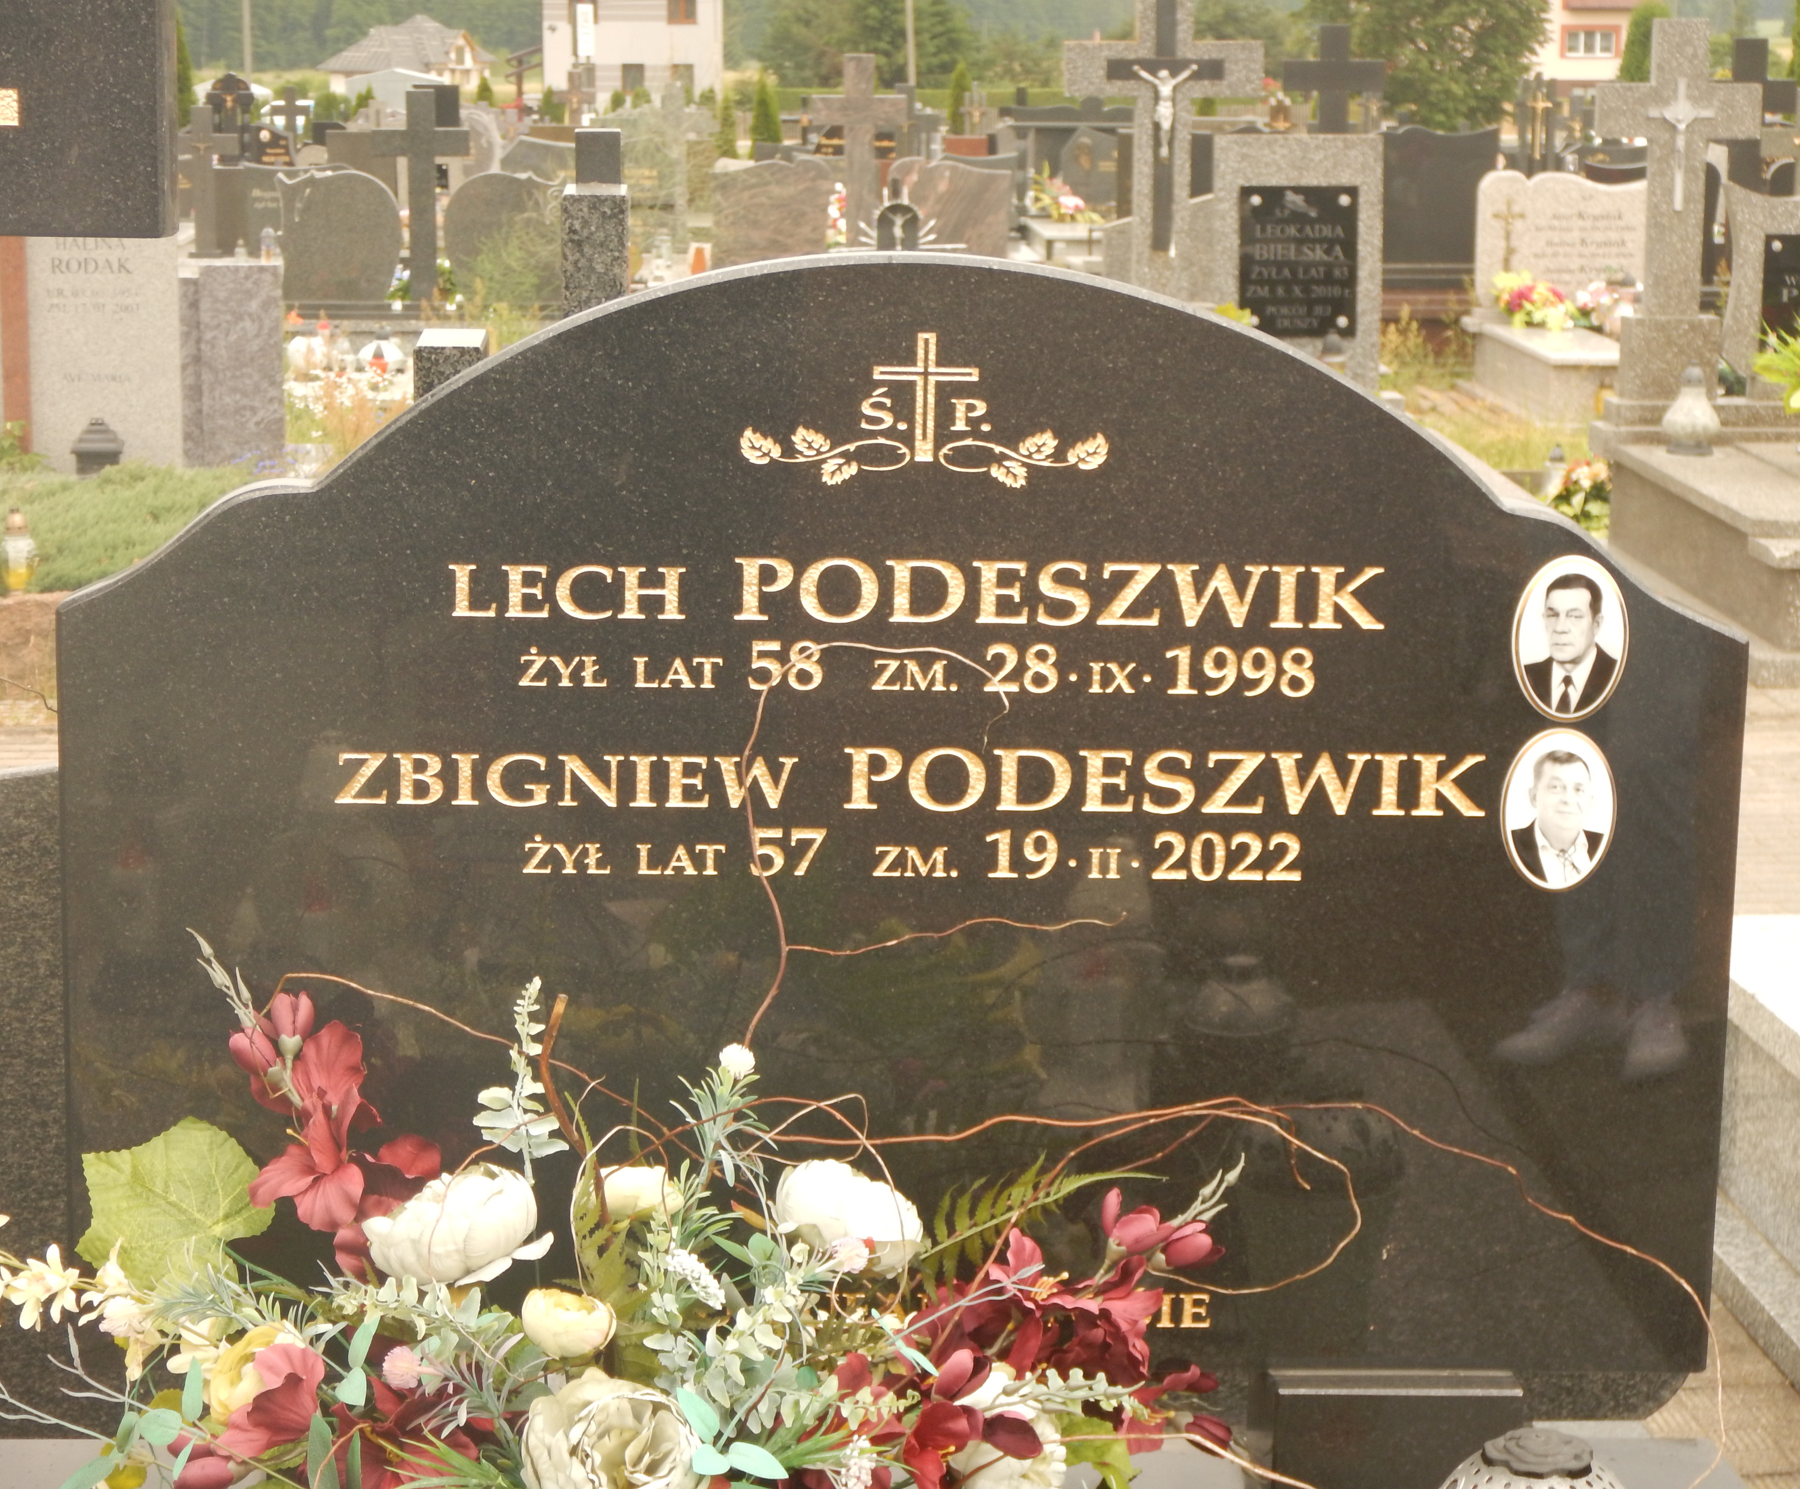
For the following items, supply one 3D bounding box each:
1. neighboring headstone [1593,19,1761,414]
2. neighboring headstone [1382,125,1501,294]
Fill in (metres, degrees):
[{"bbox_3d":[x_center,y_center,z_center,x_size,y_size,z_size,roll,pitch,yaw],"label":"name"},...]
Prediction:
[{"bbox_3d":[2.416,-1.673,12.101,0.514,1.205,0.200,0,10,0],"label":"neighboring headstone"},{"bbox_3d":[2.884,-2.875,20.663,0.670,0.872,0.180,1,10,1],"label":"neighboring headstone"}]

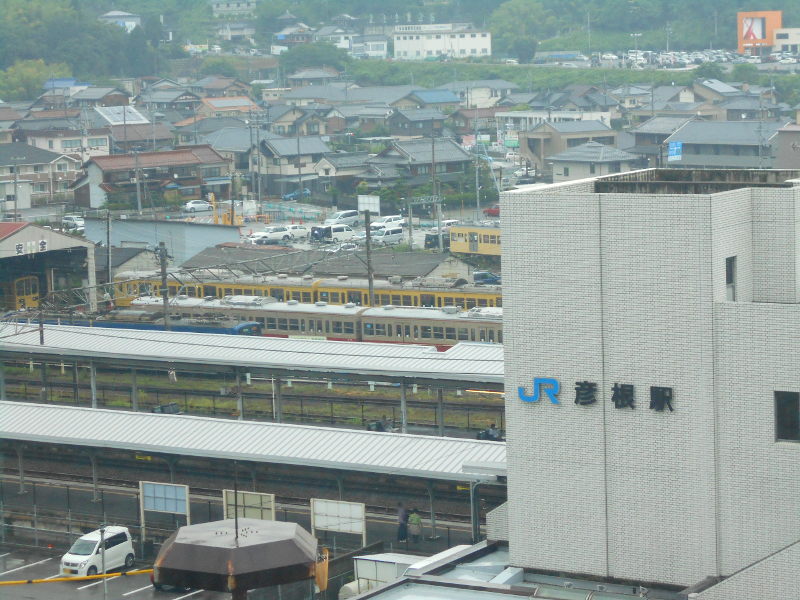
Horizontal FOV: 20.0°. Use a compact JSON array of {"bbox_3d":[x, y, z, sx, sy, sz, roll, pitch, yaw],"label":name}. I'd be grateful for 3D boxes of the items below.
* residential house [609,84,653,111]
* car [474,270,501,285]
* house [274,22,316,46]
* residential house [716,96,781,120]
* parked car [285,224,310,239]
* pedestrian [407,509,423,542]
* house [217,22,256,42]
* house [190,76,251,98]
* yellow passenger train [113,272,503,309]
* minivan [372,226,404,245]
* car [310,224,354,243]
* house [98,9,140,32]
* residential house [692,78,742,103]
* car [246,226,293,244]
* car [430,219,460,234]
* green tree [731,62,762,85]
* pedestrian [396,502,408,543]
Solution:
[{"bbox_3d":[54.292,-46.686,530.000,7.900,7.400,6.900,-8,9,-40],"label":"residential house"},{"bbox_3d":[7.433,-1.560,192.911,4.100,1.520,1.680,2,8,27],"label":"car"},{"bbox_3d":[-32.608,-81.968,700.000,10.500,7.200,9.000,-5,7,-25],"label":"house"},{"bbox_3d":[72.011,-37.823,467.521,7.400,7.500,10.600,-7,8,-40],"label":"residential house"},{"bbox_3d":[-11.362,-7.580,250.450,1.690,1.500,4.100,3,9,34],"label":"parked car"},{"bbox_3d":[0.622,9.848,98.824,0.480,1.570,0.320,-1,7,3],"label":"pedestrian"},{"bbox_3d":[-53.022,-85.899,730.000,12.000,6.500,8.000,-3,7,-5],"label":"house"},{"bbox_3d":[-43.348,-50.269,550.000,9.500,7.600,11.500,-8,9,-39],"label":"house"},{"bbox_3d":[-5.788,0.274,178.341,40.000,4.000,2.900,2,8,31],"label":"yellow passenger train"},{"bbox_3d":[-1.341,-6.842,243.122,1.690,1.820,4.400,2,8,27],"label":"minivan"},{"bbox_3d":[-7.155,-7.359,244.389,4.400,1.900,1.700,-7,8,-36],"label":"car"},{"bbox_3d":[-85.610,-84.696,690.000,11.000,7.000,9.000,-4,7,-15],"label":"house"},{"bbox_3d":[70.094,-45.368,500.000,8.500,7.200,9.500,-5,8,-27],"label":"residential house"},{"bbox_3d":[-14.109,-7.229,246.204,4.600,1.650,1.800,-6,8,-30],"label":"car"},{"bbox_3d":[5.018,-7.885,248.227,1.700,1.640,4.200,2,8,30],"label":"car"},{"bbox_3d":[92.294,-60.238,605.000,7.600,6.600,7.300,-2,7,0],"label":"green tree"},{"bbox_3d":[0.077,9.200,93.607,0.480,1.620,0.350,3,8,34],"label":"pedestrian"}]

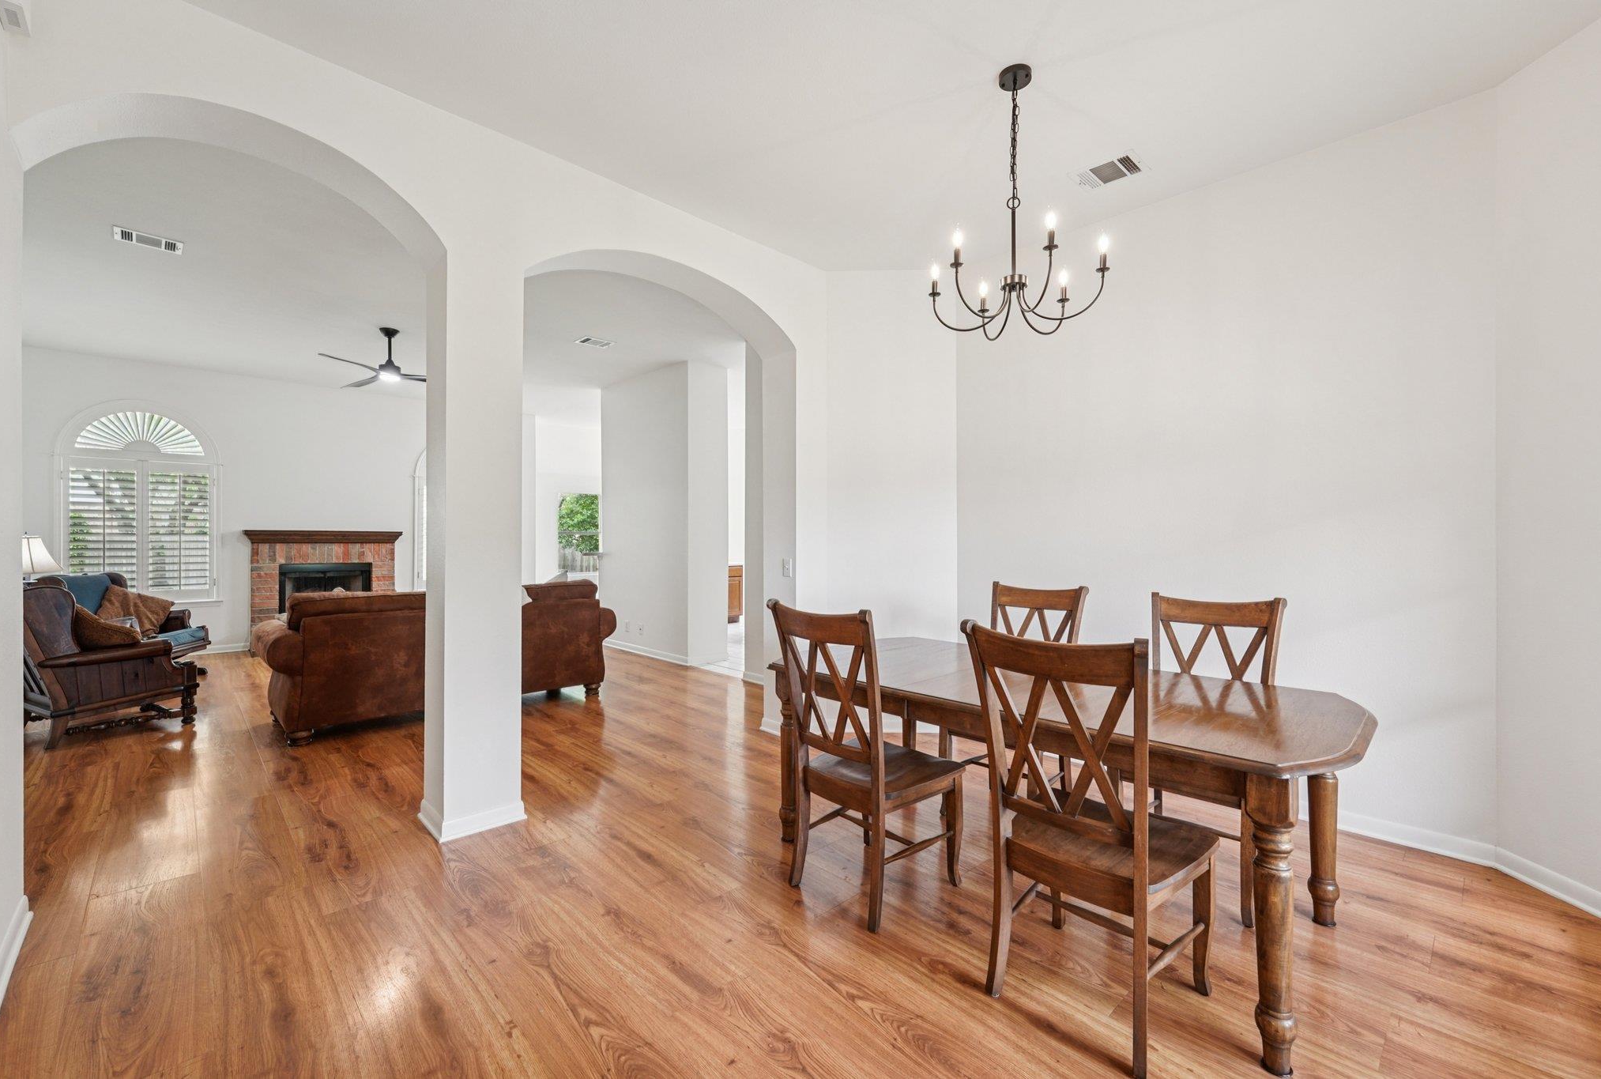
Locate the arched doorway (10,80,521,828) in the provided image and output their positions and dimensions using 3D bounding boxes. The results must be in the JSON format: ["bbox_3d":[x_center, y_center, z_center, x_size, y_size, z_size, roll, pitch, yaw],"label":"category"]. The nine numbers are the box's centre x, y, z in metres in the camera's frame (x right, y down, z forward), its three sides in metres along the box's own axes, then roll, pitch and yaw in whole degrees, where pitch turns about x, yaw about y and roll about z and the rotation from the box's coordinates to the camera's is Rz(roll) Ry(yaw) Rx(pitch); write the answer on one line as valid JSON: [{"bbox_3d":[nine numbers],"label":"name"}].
[{"bbox_3d":[-1.974,-0.091,2.414,1.310,2.703,0.315,0,0,-43],"label":"arched doorway"}]

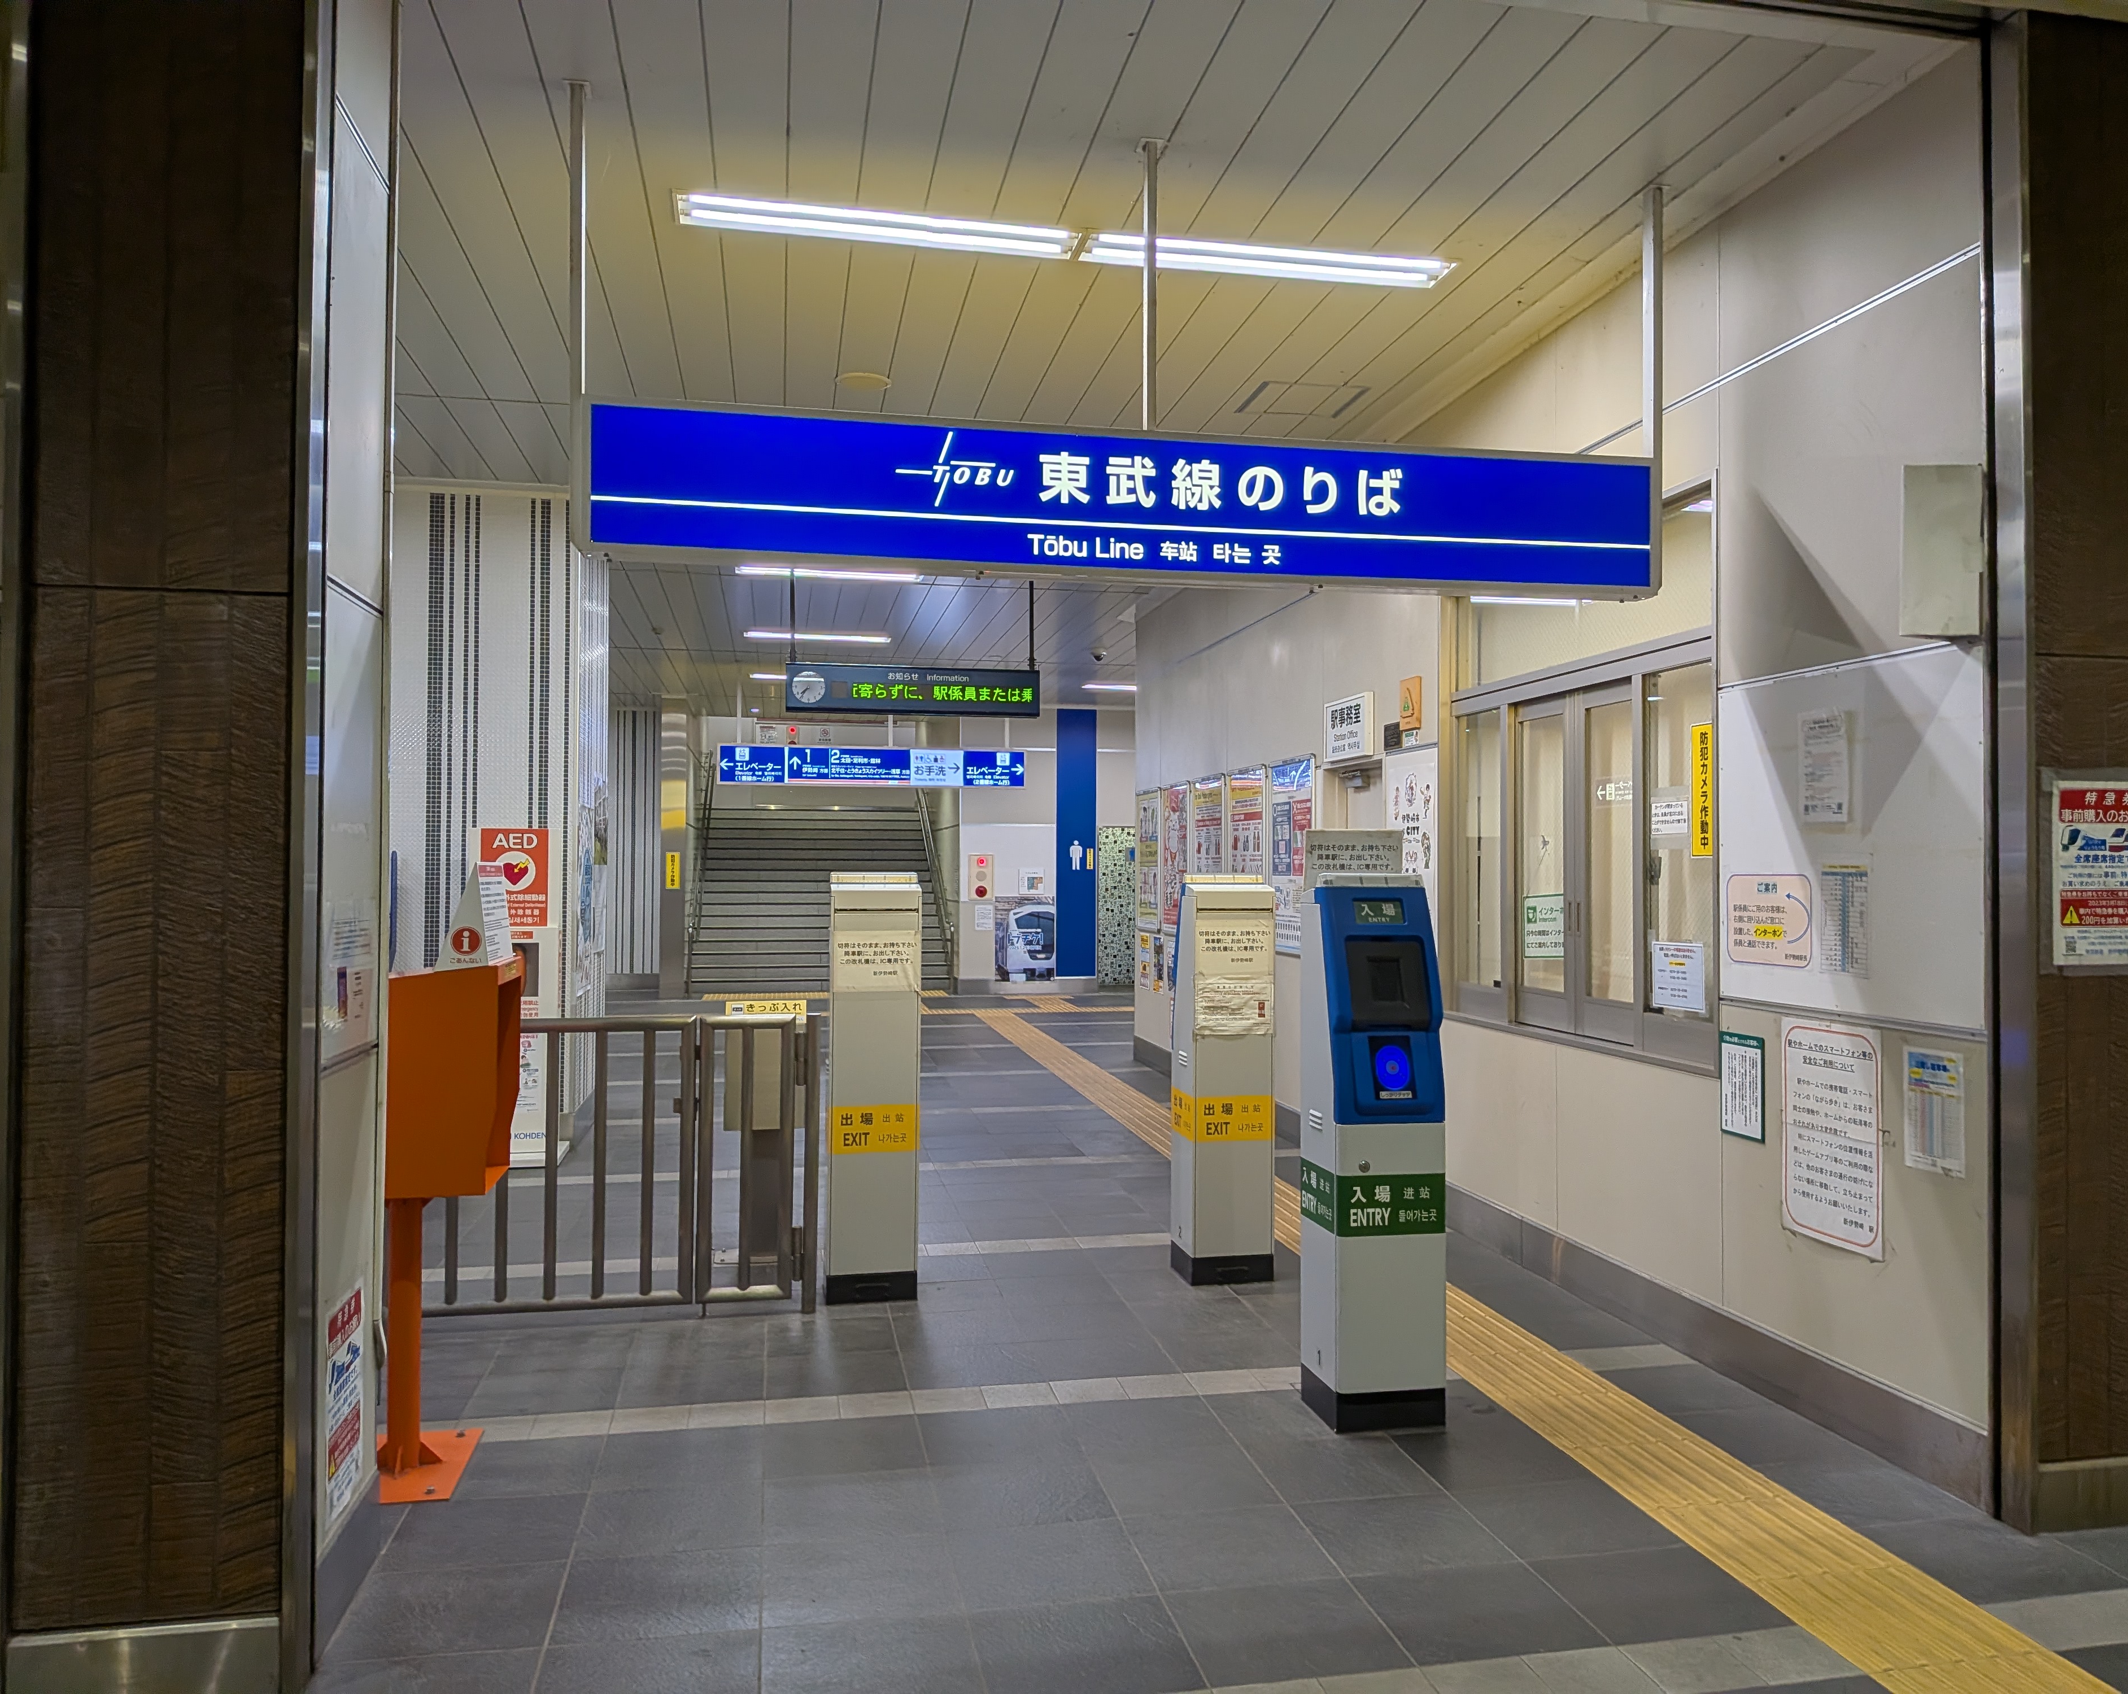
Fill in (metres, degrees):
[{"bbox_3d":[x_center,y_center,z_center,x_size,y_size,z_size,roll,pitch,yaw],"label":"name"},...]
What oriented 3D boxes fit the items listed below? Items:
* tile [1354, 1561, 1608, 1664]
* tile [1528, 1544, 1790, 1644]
[{"bbox_3d":[0.847,1.581,3.223,0.408,0.012,0.397,0,-1,-10],"label":"tile"},{"bbox_3d":[1.260,1.592,3.312,0.415,0.020,0.385,0,-1,-10],"label":"tile"}]

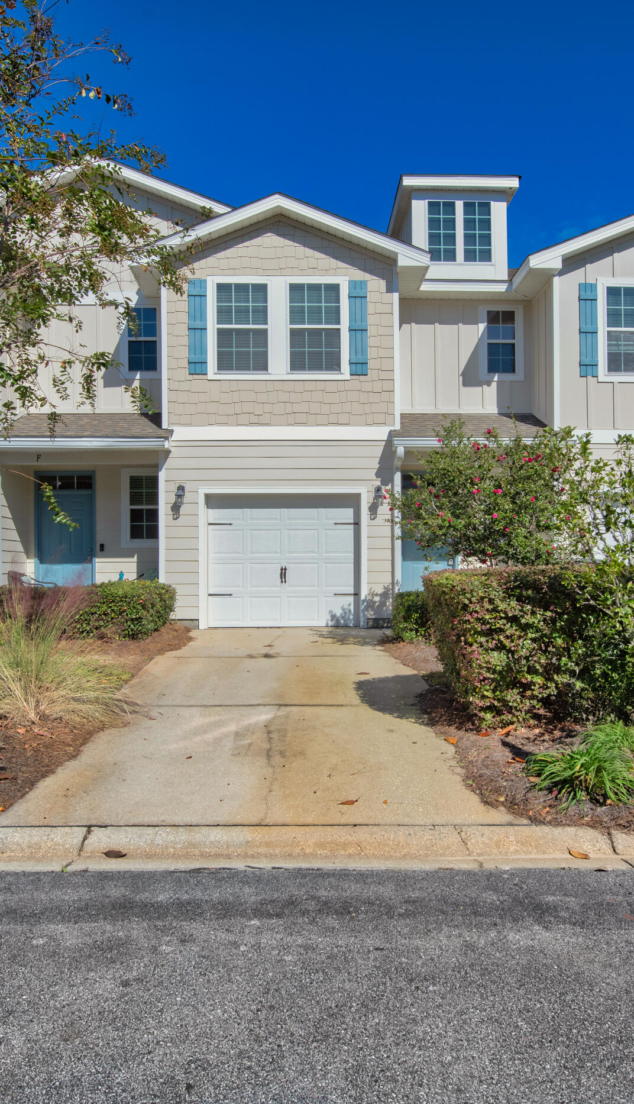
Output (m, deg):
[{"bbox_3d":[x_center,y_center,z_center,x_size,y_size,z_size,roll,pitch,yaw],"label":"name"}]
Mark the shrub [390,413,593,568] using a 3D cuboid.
[{"bbox_3d":[2.230,-0.210,10.200,2.500,2.950,2.300,0,0,0],"label":"shrub"}]

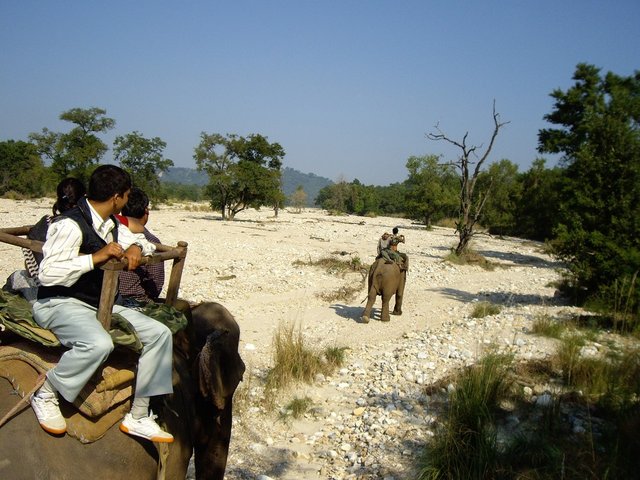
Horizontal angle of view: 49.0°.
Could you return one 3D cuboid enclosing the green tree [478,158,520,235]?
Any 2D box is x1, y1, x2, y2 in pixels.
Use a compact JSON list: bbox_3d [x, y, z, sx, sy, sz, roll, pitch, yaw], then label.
[{"bbox_3d":[17.276,-4.113,68.000,4.646,7.549,4.413,3,3,14],"label":"green tree"}]

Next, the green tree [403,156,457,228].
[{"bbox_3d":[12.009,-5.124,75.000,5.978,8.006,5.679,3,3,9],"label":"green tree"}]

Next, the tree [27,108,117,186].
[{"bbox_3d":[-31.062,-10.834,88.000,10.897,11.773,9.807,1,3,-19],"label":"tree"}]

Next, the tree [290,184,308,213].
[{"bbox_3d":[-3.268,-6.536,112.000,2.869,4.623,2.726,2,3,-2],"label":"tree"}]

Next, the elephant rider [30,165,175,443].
[{"bbox_3d":[-1.068,0.312,3.450,0.750,1.340,0.600,5,4,41],"label":"elephant rider"}]

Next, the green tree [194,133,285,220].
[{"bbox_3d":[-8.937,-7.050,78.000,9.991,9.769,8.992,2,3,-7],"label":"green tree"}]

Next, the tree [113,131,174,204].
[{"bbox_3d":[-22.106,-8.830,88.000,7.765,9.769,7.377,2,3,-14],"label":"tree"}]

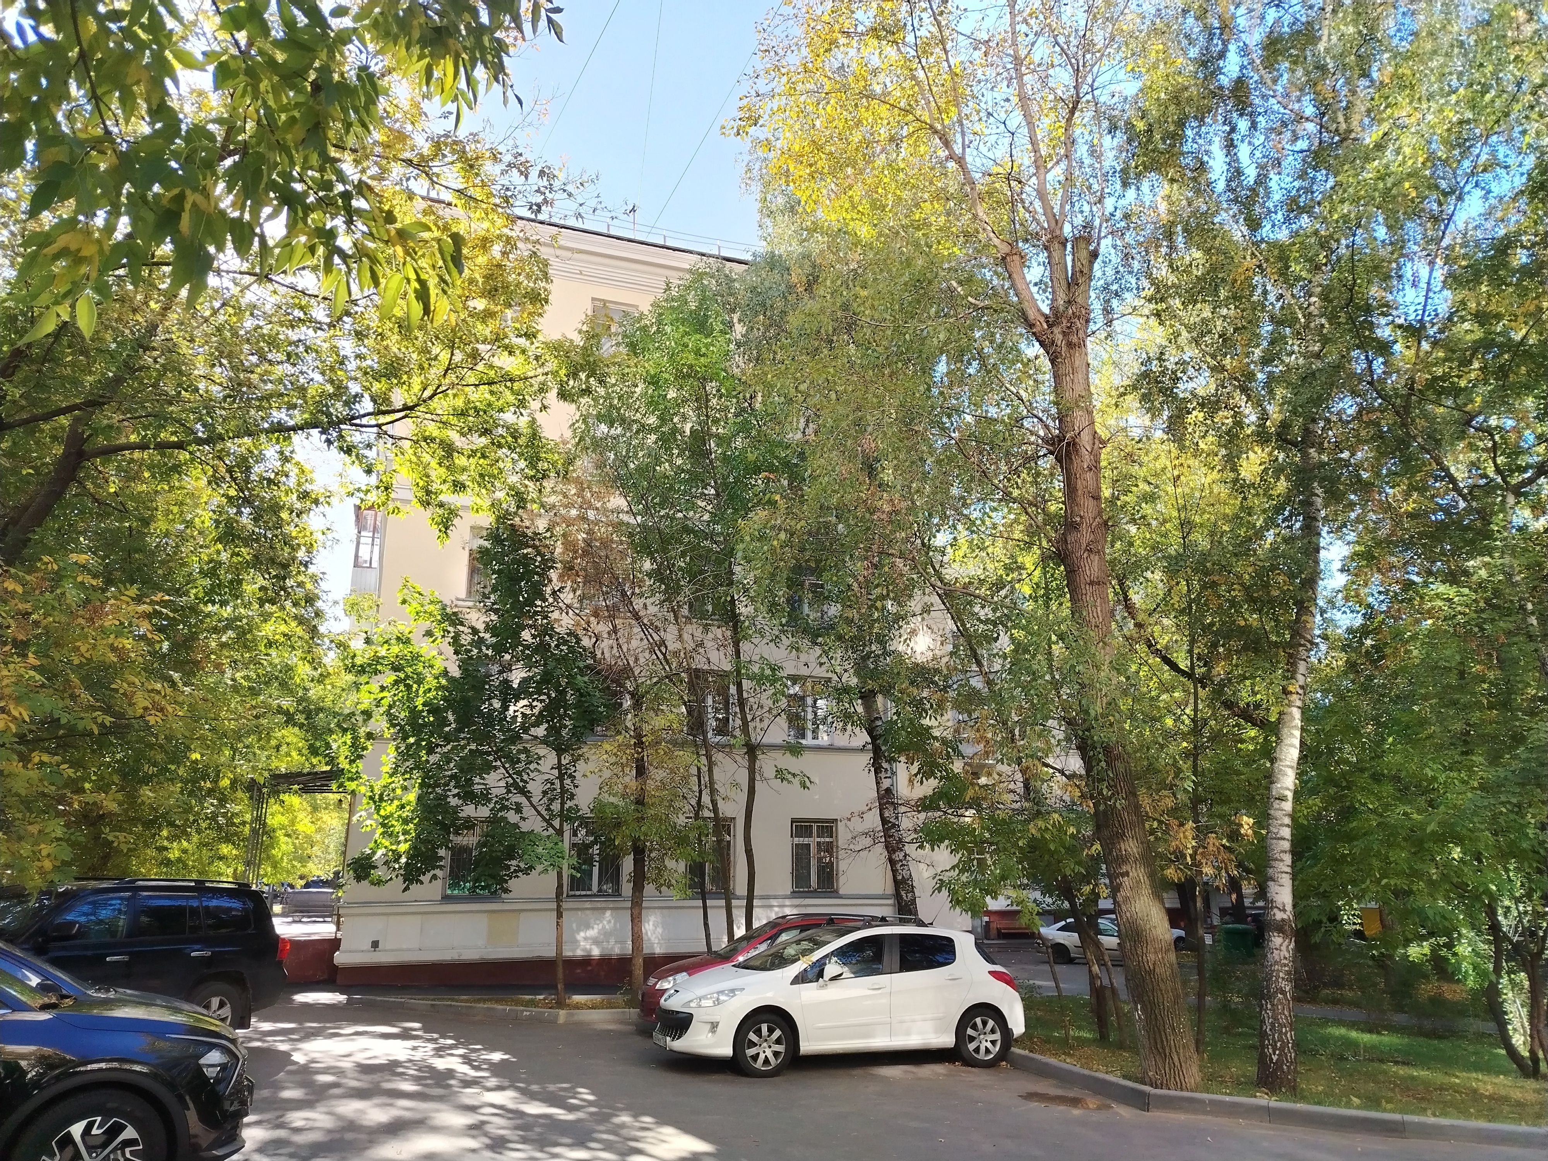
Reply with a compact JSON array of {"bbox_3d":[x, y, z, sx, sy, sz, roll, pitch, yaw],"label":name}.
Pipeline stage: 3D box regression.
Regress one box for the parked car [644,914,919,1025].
[{"bbox_3d":[0.392,5.549,15.151,4.220,1.620,1.770,5,-17,-17],"label":"parked car"}]

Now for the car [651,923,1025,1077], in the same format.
[{"bbox_3d":[0.819,4.897,12.749,4.270,1.520,1.820,5,-17,-17],"label":"car"}]

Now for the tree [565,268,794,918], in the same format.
[{"bbox_3d":[-1.798,0.443,20.502,4.400,14.200,4.400,0,-16,0],"label":"tree"}]

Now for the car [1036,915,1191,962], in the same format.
[{"bbox_3d":[10.459,11.223,33.694,4.450,1.430,1.750,-5,-17,17],"label":"car"}]

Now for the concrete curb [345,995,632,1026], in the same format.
[{"bbox_3d":[-5.364,7.238,18.329,7.300,0.200,1.000,-11,-19,32],"label":"concrete curb"}]

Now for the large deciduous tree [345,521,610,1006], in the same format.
[{"bbox_3d":[-5.189,3.022,19.126,4.600,8.500,4.400,0,-16,0],"label":"large deciduous tree"}]

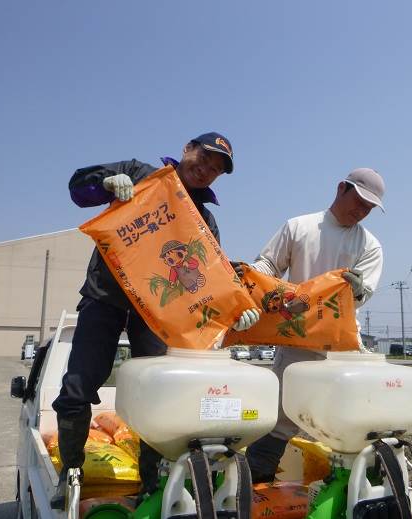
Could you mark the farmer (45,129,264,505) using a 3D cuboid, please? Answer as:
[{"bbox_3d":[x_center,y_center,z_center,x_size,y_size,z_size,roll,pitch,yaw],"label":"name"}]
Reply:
[{"bbox_3d":[-0.209,0.207,2.188,0.800,1.620,0.600,4,-10,-17],"label":"farmer"}]

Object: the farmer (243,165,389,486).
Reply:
[{"bbox_3d":[0.511,0.293,2.505,0.660,1.580,0.550,4,-10,-17],"label":"farmer"}]

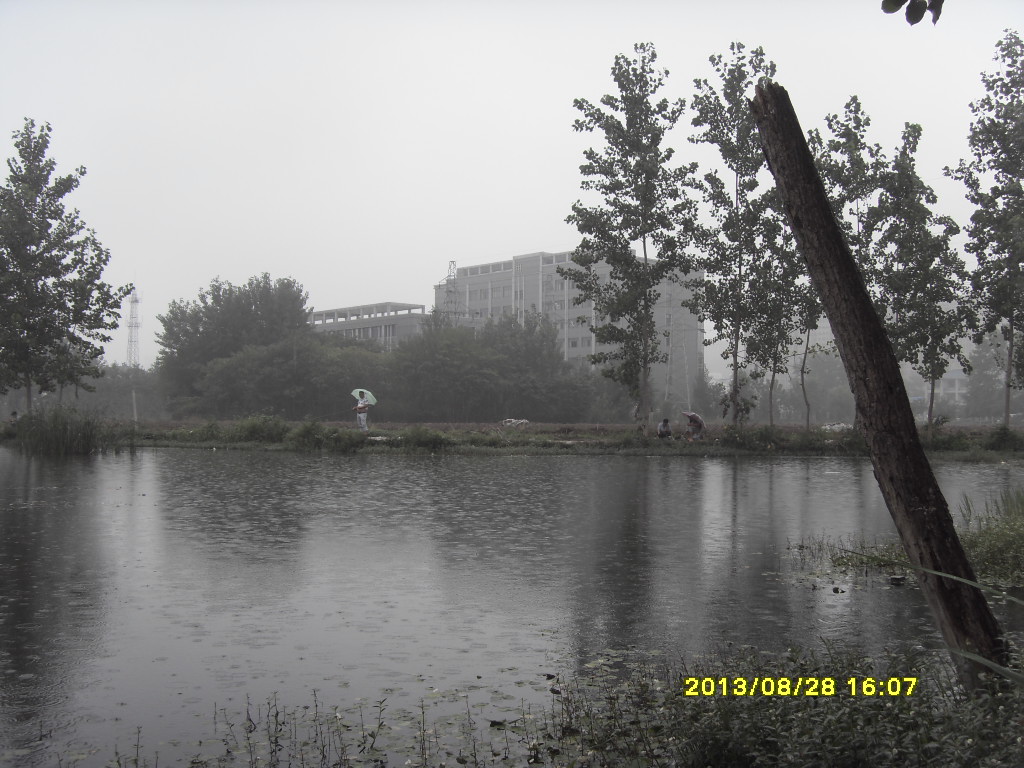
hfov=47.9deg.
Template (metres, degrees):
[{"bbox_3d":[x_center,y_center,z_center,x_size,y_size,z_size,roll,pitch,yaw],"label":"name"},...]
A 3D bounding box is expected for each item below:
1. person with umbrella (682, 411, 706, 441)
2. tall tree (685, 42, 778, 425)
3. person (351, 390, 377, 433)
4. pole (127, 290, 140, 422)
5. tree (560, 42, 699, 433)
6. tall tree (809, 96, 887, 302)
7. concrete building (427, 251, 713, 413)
[{"bbox_3d":[6.862,1.583,43.484,0.950,1.130,0.950,-1,-1,45],"label":"person with umbrella"},{"bbox_3d":[9.408,-6.264,49.077,4.300,16.480,4.300,0,-1,0],"label":"tall tree"},{"bbox_3d":[-5.580,1.037,43.491,0.900,1.730,0.850,0,-1,34],"label":"person"},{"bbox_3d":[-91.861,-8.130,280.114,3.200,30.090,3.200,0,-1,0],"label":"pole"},{"bbox_3d":[4.868,-5.927,47.073,5.600,15.970,5.400,0,-1,0],"label":"tree"},{"bbox_3d":[14.504,-5.117,49.063,4.000,14.190,4.000,0,-1,0],"label":"tall tree"},{"bbox_3d":[9.705,-9.574,233.037,18.000,28.500,59.000,1,-1,-42],"label":"concrete building"}]

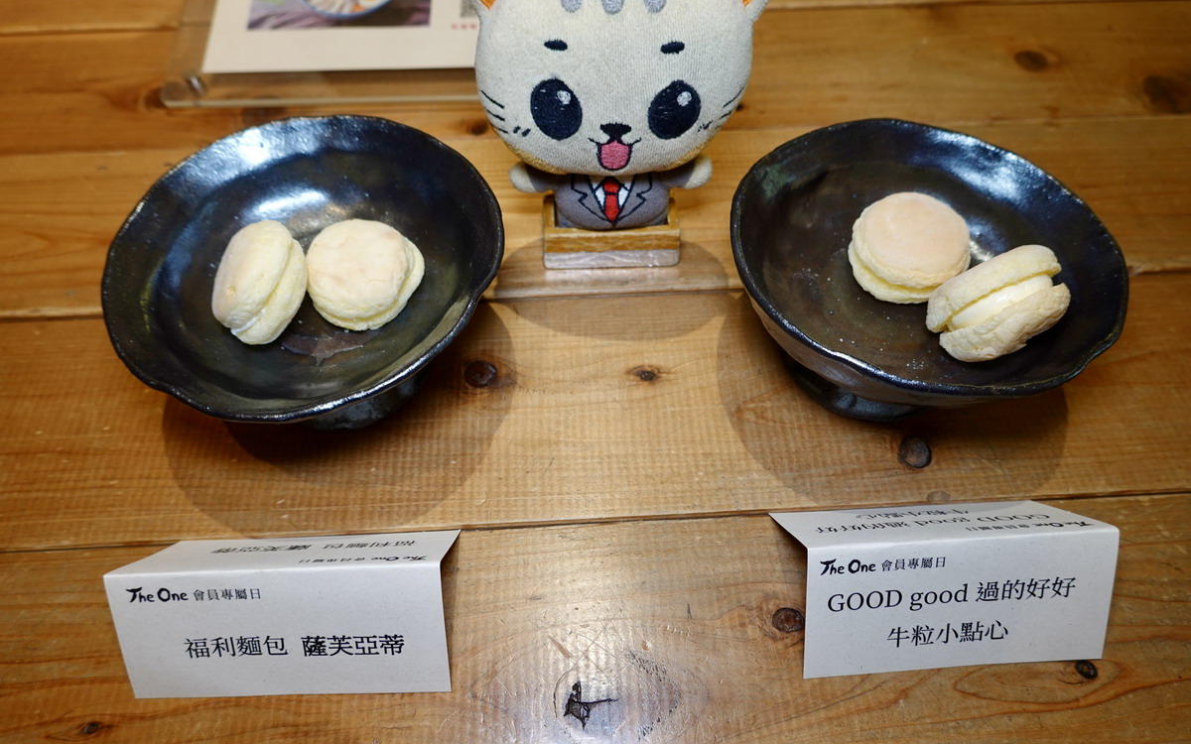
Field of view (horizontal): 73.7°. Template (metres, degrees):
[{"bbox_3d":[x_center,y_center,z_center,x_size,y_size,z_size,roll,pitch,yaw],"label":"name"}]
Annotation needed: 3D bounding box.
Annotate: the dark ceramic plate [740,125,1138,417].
[{"bbox_3d":[0.122,-0.029,0.324,0.144,0.071,0.144,0,55,0],"label":"dark ceramic plate"}]

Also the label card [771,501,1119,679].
[{"bbox_3d":[0.122,0.066,0.276,0.105,0.038,0.062,-3,55,-3],"label":"label card"}]

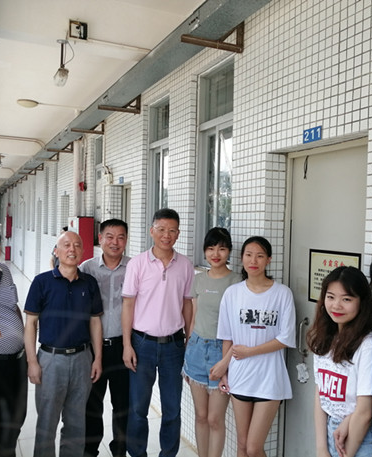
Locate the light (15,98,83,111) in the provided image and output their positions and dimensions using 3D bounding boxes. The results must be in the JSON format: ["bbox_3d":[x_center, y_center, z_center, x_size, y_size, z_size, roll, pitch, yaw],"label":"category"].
[{"bbox_3d":[-1.889,-1.677,6.389,0.888,0.100,0.300,1,1,-25],"label":"light"}]

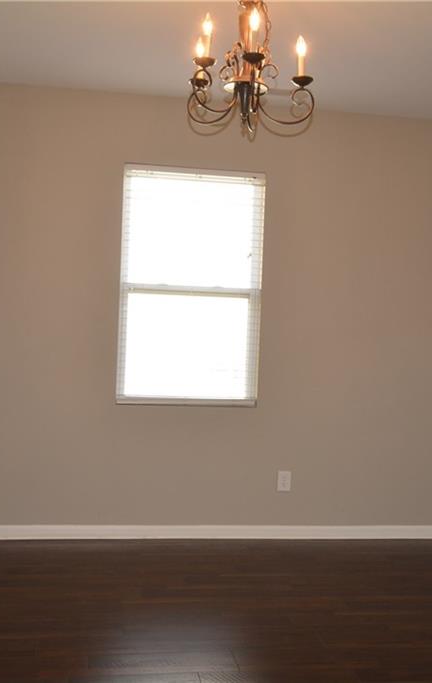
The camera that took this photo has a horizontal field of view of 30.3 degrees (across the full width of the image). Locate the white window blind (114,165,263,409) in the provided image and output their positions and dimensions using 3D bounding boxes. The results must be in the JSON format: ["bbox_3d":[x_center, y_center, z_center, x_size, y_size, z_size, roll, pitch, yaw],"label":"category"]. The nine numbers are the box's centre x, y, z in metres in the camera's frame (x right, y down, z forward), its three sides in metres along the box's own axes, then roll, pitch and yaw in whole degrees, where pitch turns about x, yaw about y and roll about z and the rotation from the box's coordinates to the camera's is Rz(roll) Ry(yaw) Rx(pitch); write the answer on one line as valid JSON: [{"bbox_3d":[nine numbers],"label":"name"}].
[{"bbox_3d":[-0.156,-0.338,5.034,0.890,1.490,0.100,2,2,-9],"label":"white window blind"}]

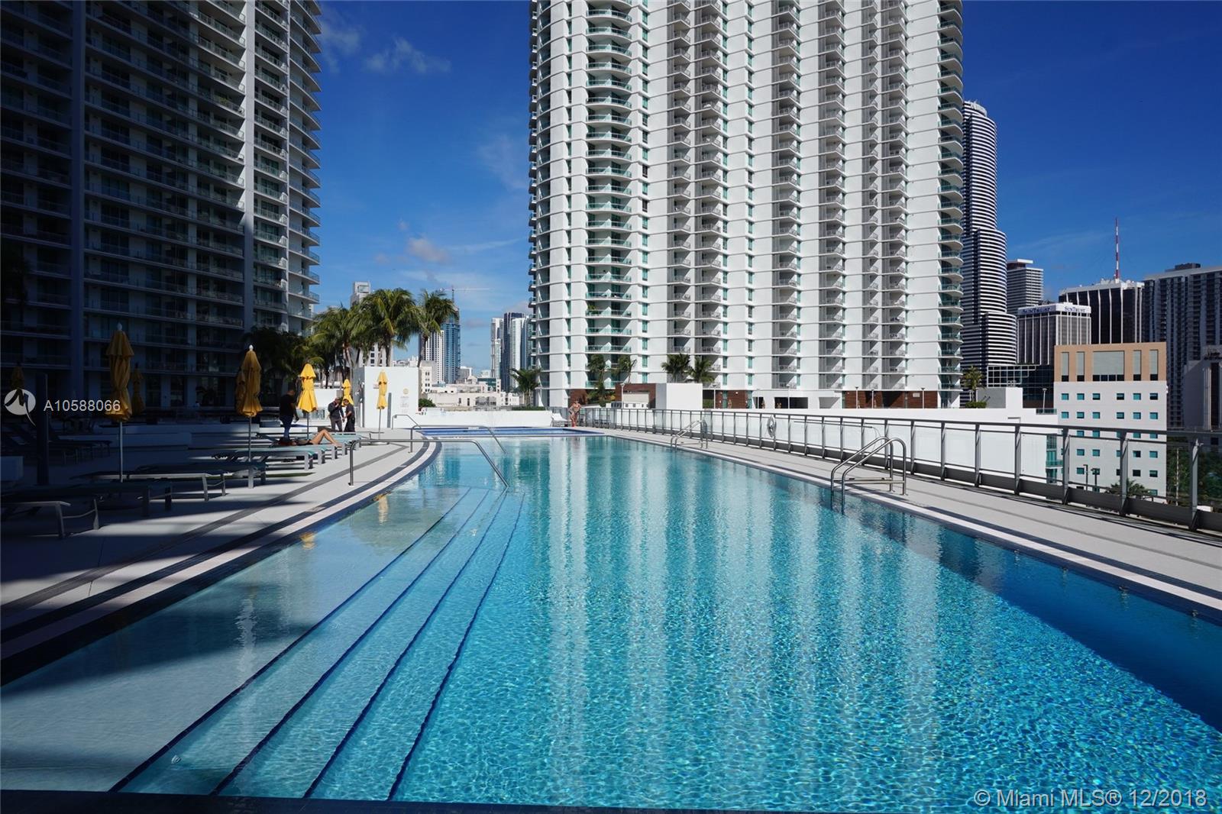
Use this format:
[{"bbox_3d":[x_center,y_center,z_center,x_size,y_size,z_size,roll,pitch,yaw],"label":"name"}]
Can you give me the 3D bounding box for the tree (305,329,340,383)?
[{"bbox_3d":[-21.000,-2.500,60.000,3.400,6.300,3.400,0,0,0],"label":"tree"}]

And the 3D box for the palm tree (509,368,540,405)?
[{"bbox_3d":[-11.017,-2.461,105.000,3.940,5.410,3.940,0,0,0],"label":"palm tree"}]

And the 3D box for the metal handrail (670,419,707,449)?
[{"bbox_3d":[2.520,0.884,26.060,1.080,0.920,0.570,0,0,-10],"label":"metal handrail"}]

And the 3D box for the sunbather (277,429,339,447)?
[{"bbox_3d":[-7.410,0.750,19.900,1.520,0.420,0.450,0,0,2],"label":"sunbather"}]

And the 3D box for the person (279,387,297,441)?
[{"bbox_3d":[-9.900,0.365,25.000,0.500,1.800,0.500,0,0,-3],"label":"person"}]

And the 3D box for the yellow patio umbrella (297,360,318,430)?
[{"bbox_3d":[-8.040,0.085,21.600,0.490,2.510,0.490,0,0,0],"label":"yellow patio umbrella"}]

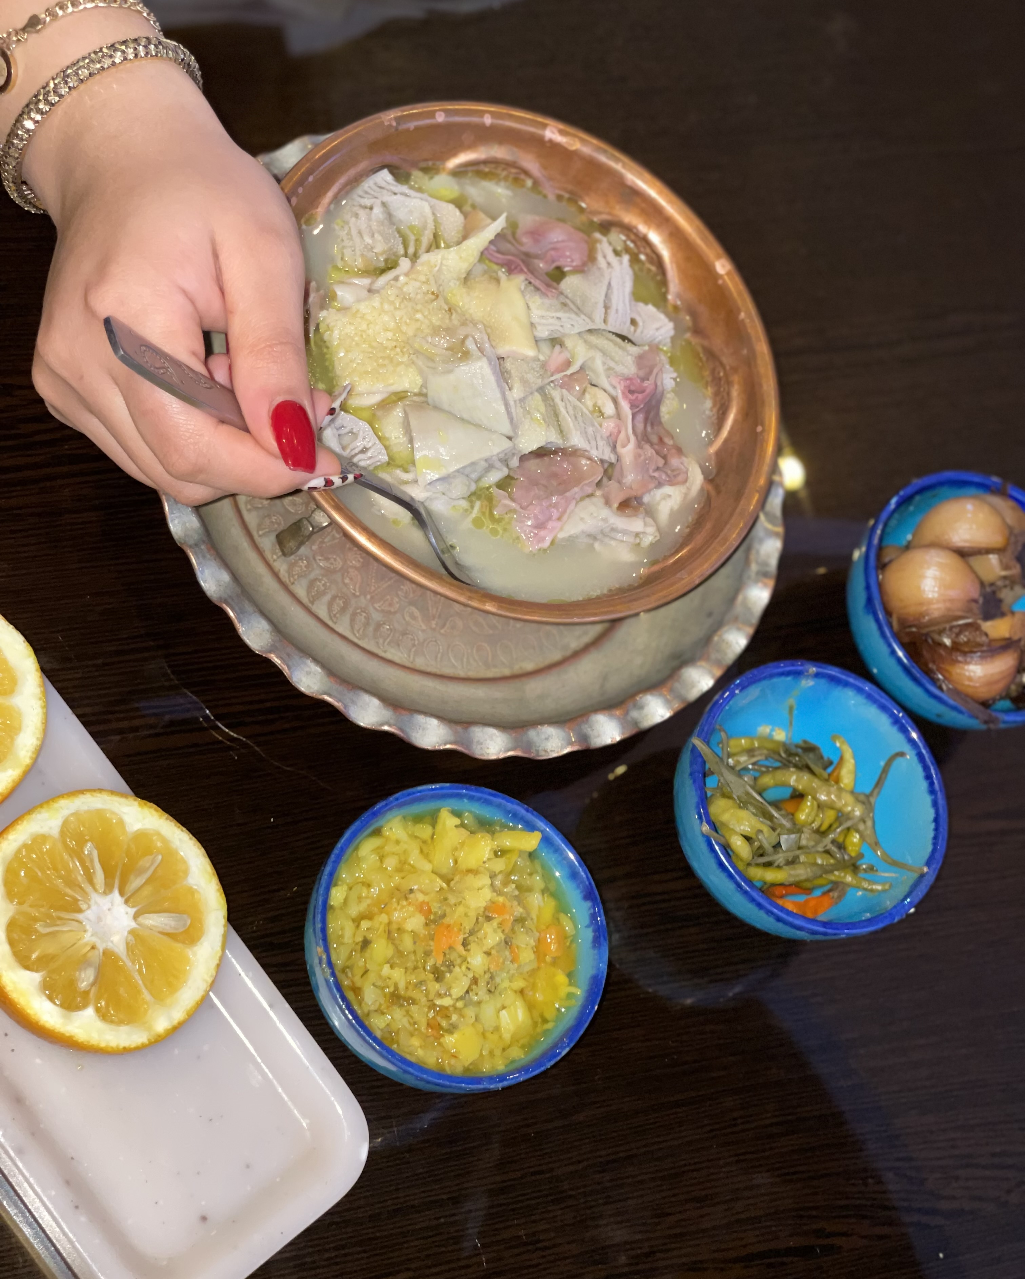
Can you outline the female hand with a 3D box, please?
[{"bbox_3d":[-0.099,-0.101,0.721,0.095,0.088,0.140,-20,77,-29],"label":"female hand"}]

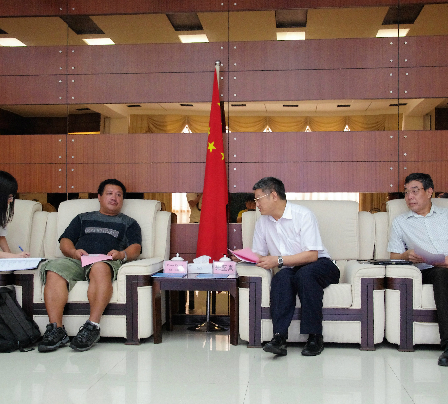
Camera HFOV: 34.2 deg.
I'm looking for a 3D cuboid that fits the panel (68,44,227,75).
[{"bbox_3d":[-0.619,-1.155,5.861,1.321,0.234,0.030,0,-1,6],"label":"panel"}]

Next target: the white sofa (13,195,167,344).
[{"bbox_3d":[-0.917,0.474,5.358,0.986,0.975,0.820,0,0,7],"label":"white sofa"}]

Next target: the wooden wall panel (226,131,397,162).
[{"bbox_3d":[0.698,-0.432,5.707,1.320,0.239,0.030,0,-1,6],"label":"wooden wall panel"}]

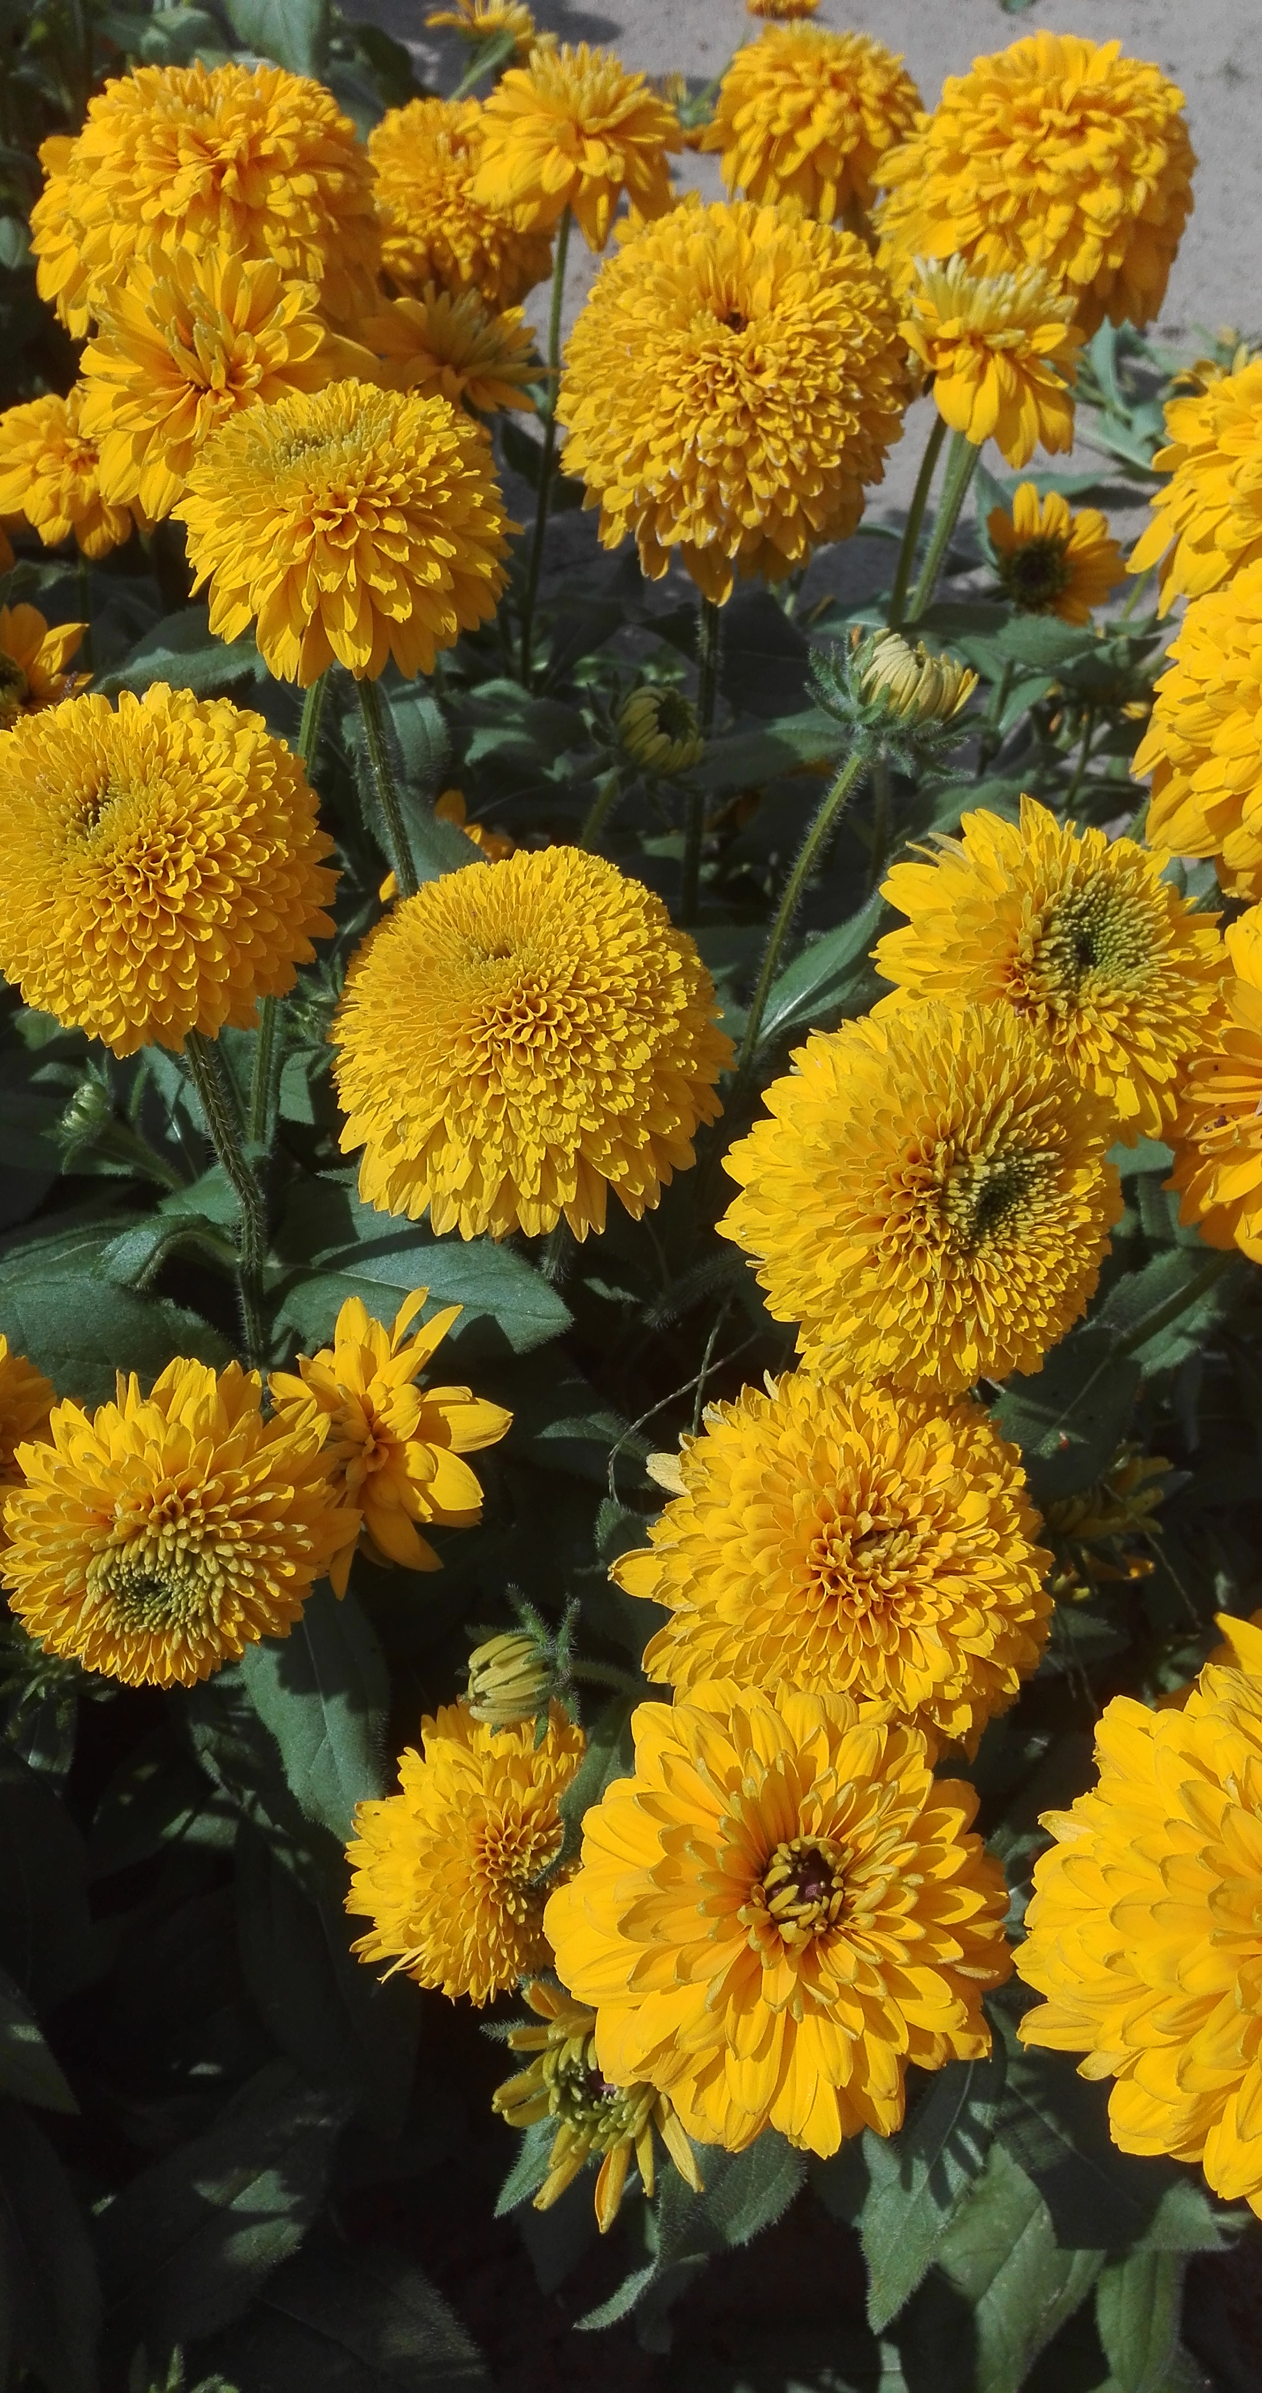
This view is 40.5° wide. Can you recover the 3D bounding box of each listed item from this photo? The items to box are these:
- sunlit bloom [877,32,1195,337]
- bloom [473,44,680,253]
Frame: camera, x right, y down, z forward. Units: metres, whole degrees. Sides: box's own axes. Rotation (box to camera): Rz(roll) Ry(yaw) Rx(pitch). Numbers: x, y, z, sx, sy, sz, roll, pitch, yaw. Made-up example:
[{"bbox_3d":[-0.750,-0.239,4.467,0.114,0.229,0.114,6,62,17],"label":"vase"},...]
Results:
[{"bbox_3d":[0.113,-0.281,0.475,0.084,0.066,0.080,0,67,0],"label":"sunlit bloom"},{"bbox_3d":[-0.016,-0.312,0.510,0.062,0.045,0.060,0,56,0],"label":"bloom"}]

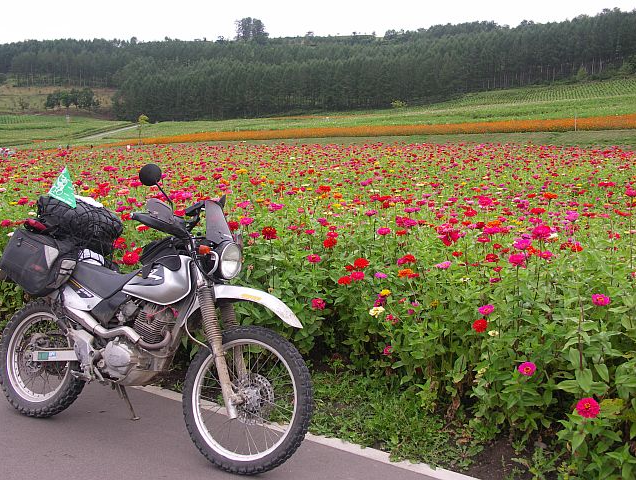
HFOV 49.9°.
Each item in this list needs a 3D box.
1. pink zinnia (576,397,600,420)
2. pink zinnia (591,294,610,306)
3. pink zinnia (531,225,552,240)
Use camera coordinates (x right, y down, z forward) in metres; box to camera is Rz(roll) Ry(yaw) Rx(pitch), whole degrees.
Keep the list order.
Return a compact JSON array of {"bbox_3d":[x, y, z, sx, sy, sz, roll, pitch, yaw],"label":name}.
[{"bbox_3d":[1.155,0.717,2.920,0.097,0.050,0.092,4,51,22],"label":"pink zinnia"},{"bbox_3d":[1.365,0.290,3.300,0.092,0.045,0.092,4,34,23],"label":"pink zinnia"},{"bbox_3d":[1.225,-0.041,3.750,0.102,0.060,0.102,3,14,18],"label":"pink zinnia"}]

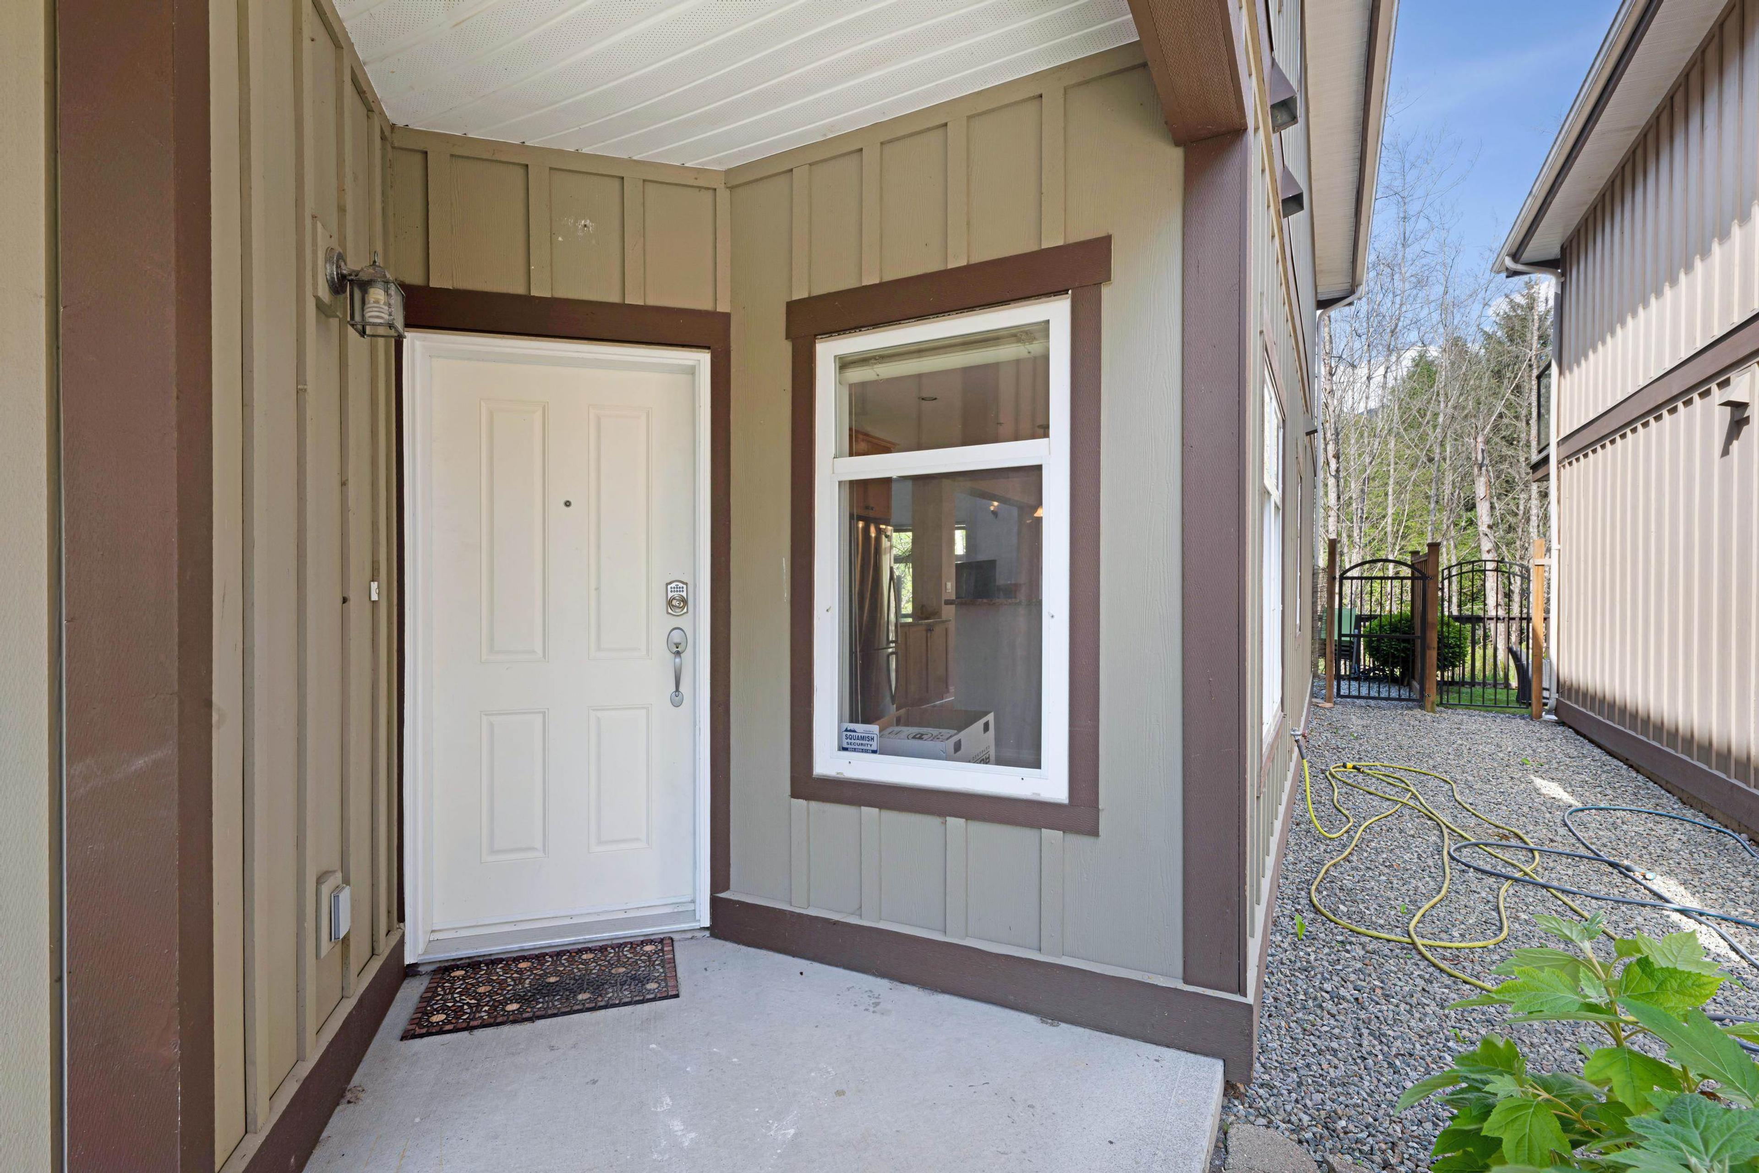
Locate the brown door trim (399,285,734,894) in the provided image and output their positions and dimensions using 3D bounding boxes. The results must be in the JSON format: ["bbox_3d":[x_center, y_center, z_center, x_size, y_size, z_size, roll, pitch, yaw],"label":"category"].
[{"bbox_3d":[-1.089,0.063,2.960,1.110,2.150,0.060,0,0,-16],"label":"brown door trim"}]

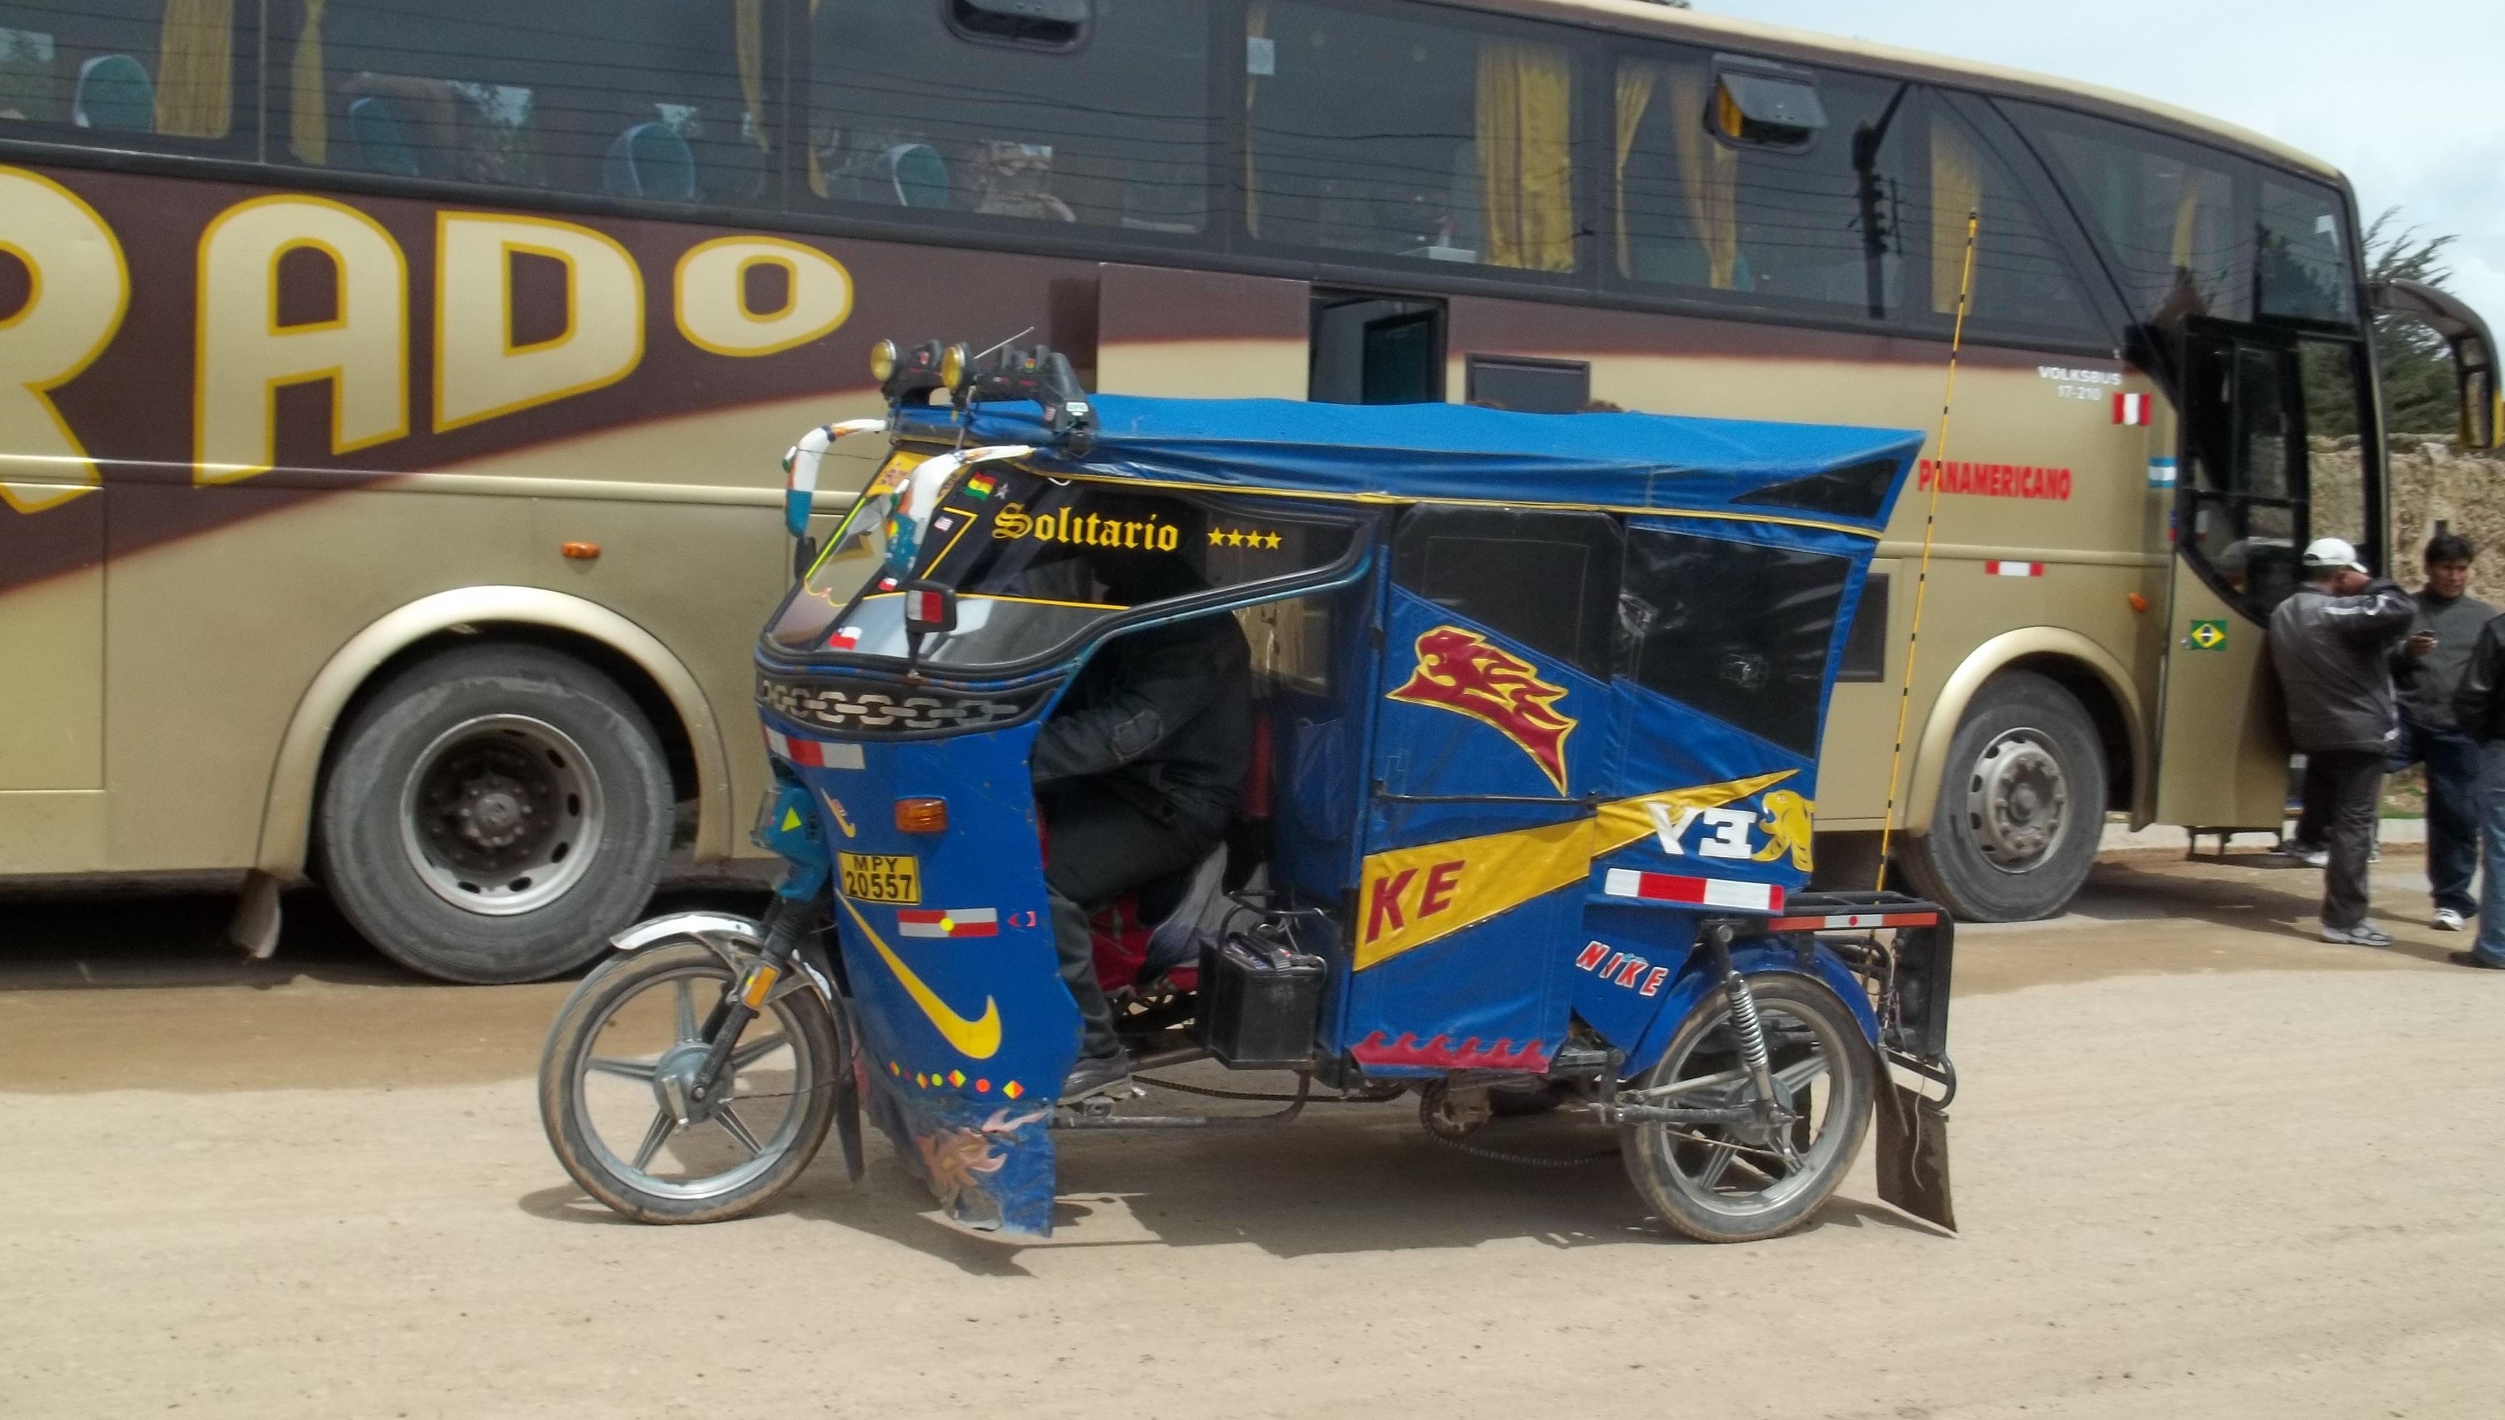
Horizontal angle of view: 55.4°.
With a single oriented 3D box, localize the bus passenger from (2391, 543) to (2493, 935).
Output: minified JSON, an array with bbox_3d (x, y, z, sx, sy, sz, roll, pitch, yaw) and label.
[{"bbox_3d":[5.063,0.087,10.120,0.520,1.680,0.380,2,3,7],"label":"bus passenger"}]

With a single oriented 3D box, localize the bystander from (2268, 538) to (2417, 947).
[{"bbox_3d":[4.432,0.131,9.700,0.480,1.640,0.500,0,3,-25],"label":"bystander"}]

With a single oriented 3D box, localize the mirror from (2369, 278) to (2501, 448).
[{"bbox_3d":[5.276,-1.549,10.649,0.480,0.780,0.300,0,3,-26],"label":"mirror"}]

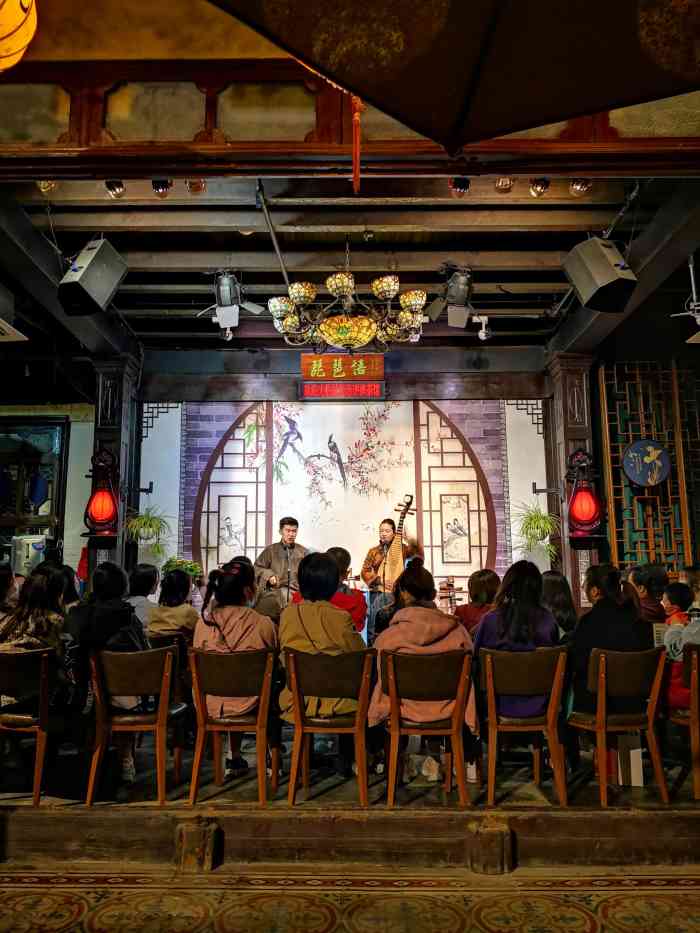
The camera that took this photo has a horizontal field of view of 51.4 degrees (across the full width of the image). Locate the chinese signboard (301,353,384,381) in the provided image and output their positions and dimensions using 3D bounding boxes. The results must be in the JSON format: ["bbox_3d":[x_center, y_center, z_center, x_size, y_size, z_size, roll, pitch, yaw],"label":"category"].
[{"bbox_3d":[-0.069,-0.982,7.198,0.820,0.285,0.050,0,-10,-1],"label":"chinese signboard"}]

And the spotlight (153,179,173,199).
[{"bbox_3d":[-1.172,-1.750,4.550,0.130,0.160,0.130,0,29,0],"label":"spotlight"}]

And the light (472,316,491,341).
[{"bbox_3d":[1.130,-1.190,6.252,0.150,0.210,0.150,-5,-11,24],"label":"light"}]

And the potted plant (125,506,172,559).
[{"bbox_3d":[-1.807,0.592,6.526,0.410,0.450,0.390,0,-10,-1],"label":"potted plant"}]

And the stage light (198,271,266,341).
[{"bbox_3d":[-0.883,-1.207,5.422,0.490,0.490,0.340,0,-10,-1],"label":"stage light"}]

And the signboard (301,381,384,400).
[{"bbox_3d":[-0.071,-0.742,7.157,0.820,0.175,0.060,0,-10,-1],"label":"signboard"}]

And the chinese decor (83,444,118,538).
[{"bbox_3d":[-2.145,0.216,6.282,0.270,0.760,0.260,0,-10,-1],"label":"chinese decor"}]

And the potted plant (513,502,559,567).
[{"bbox_3d":[1.739,0.621,6.750,0.410,0.590,0.400,0,-9,0],"label":"potted plant"}]

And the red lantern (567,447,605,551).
[{"bbox_3d":[2.044,0.260,6.318,0.290,0.790,0.280,0,-10,-1],"label":"red lantern"}]

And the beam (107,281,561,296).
[{"bbox_3d":[-0.052,-1.441,5.877,3.900,0.125,0.085,0,-10,-1],"label":"beam"}]

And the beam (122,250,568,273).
[{"bbox_3d":[-0.113,-1.633,5.814,4.130,0.130,0.094,0,-9,0],"label":"beam"}]

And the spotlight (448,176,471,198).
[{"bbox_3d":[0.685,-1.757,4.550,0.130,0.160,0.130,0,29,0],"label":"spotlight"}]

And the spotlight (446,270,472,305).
[{"bbox_3d":[0.873,-1.427,5.800,0.190,0.240,0.190,2,31,-15],"label":"spotlight"}]

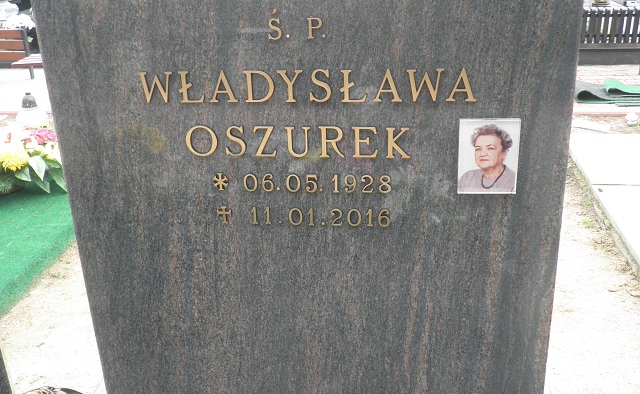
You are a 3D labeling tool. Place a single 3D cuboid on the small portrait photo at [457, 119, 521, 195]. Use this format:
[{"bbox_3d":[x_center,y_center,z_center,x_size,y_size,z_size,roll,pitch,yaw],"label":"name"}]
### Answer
[{"bbox_3d":[0.260,-0.060,1.112,0.090,0.120,0.009,1,23,8],"label":"small portrait photo"}]

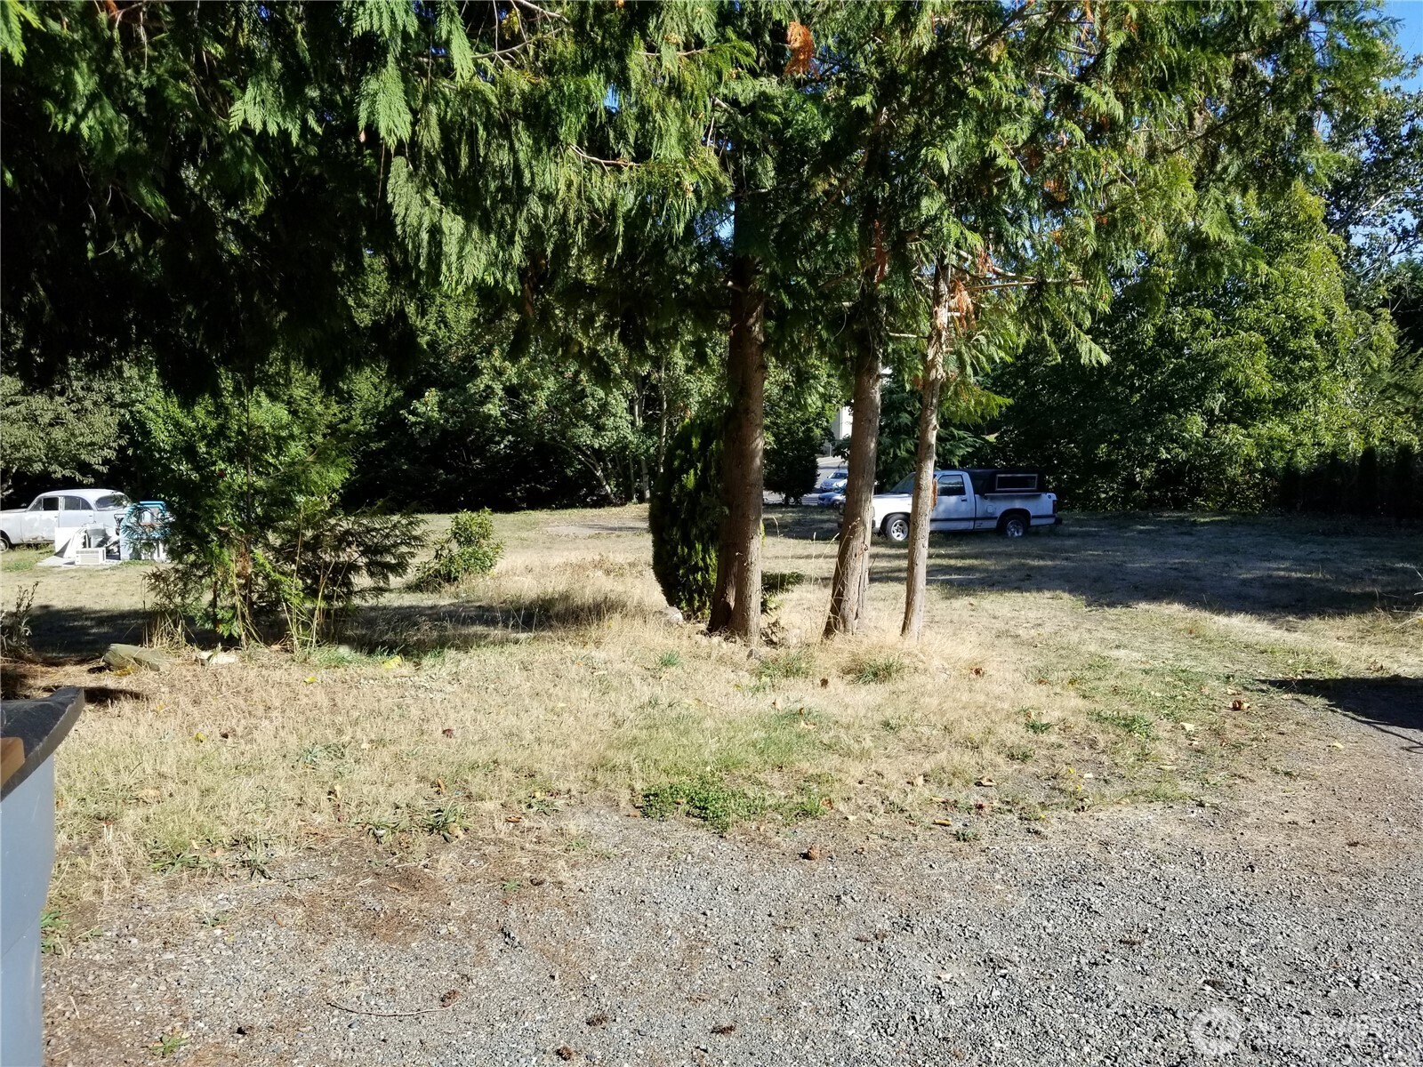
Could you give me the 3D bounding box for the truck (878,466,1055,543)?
[{"bbox_3d":[5.330,-0.610,24.100,4.750,1.650,1.740,-1,3,-16],"label":"truck"}]

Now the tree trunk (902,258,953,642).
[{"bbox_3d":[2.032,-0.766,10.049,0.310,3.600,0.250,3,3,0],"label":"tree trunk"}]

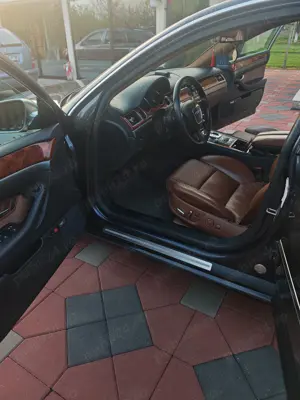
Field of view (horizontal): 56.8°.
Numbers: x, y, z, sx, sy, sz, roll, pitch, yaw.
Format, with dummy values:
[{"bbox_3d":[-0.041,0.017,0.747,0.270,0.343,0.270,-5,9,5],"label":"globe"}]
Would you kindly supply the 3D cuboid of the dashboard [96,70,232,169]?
[{"bbox_3d":[0.058,-0.680,1.970,0.530,0.480,1.450,15,34,24],"label":"dashboard"}]

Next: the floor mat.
[{"bbox_3d":[-0.019,-0.002,1.940,0.660,0.060,0.480,15,34,24],"label":"floor mat"}]

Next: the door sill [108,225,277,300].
[{"bbox_3d":[0.129,0.257,1.390,1.020,0.130,0.170,15,34,24],"label":"door sill"}]

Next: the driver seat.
[{"bbox_3d":[0.555,-0.251,1.417,0.840,0.980,0.550,15,34,24],"label":"driver seat"}]

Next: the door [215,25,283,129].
[{"bbox_3d":[0.922,-1.272,2.898,0.220,1.050,1.150,26,39,37],"label":"door"}]

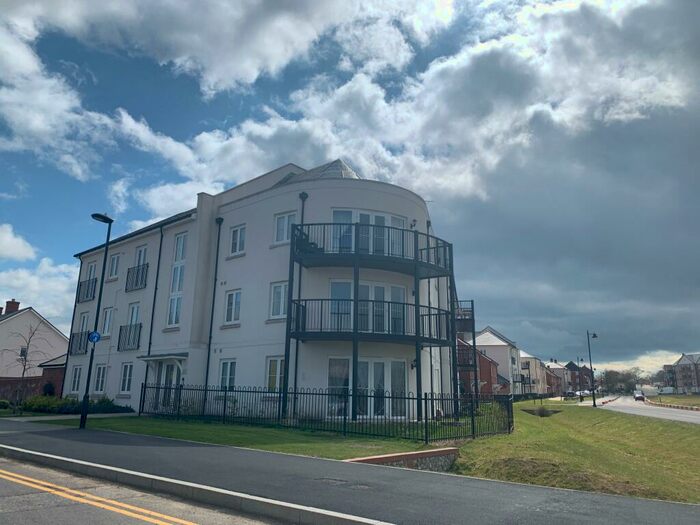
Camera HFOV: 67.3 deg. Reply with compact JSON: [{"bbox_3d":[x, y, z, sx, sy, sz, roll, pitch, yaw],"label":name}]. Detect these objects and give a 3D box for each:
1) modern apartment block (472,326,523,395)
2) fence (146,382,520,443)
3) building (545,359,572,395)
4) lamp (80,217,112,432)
[{"bbox_3d":[22.557,16.811,84.827,8.500,10.600,10.000,-5,-15,24],"label":"modern apartment block"},{"bbox_3d":[-1.602,5.220,18.899,13.600,1.370,5.000,-11,-18,40],"label":"fence"},{"bbox_3d":[61.214,35.569,159.394,8.500,10.800,12.000,-6,-15,26],"label":"building"},{"bbox_3d":[-7.464,1.564,15.074,0.280,6.100,0.750,-11,-18,40],"label":"lamp"}]

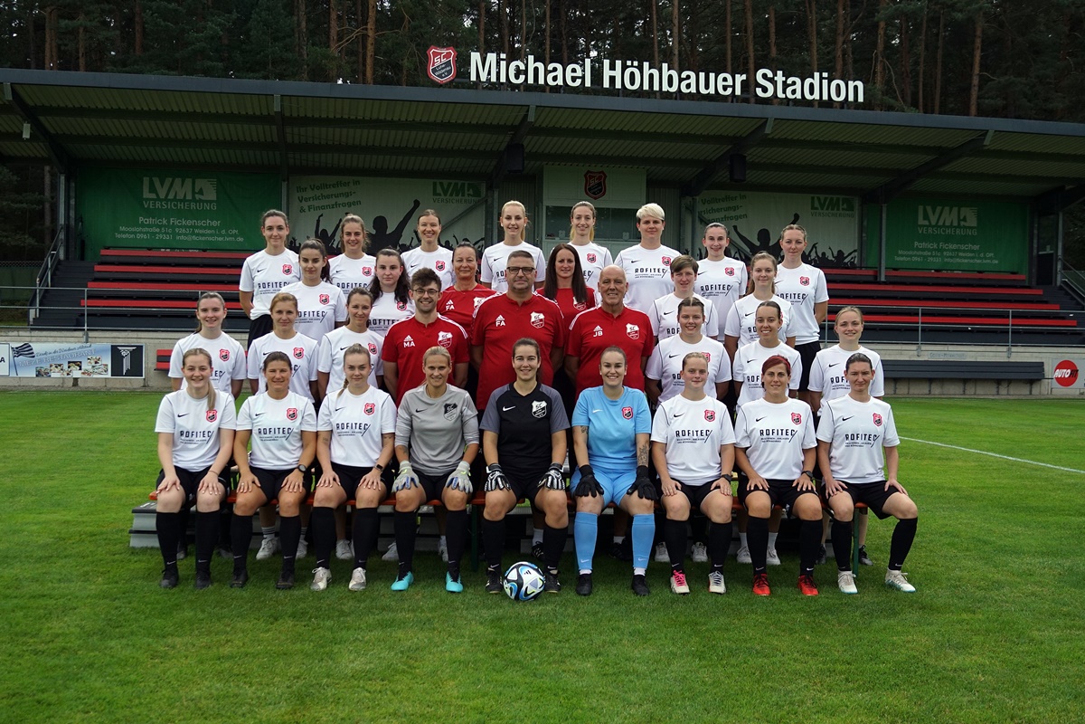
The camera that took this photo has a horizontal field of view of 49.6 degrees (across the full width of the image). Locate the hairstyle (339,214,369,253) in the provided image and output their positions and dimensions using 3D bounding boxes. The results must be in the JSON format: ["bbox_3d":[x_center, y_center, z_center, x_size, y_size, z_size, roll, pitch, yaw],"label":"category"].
[{"bbox_3d":[-1.306,-0.886,8.140,0.210,0.280,0.230,1,1,-6],"label":"hairstyle"}]

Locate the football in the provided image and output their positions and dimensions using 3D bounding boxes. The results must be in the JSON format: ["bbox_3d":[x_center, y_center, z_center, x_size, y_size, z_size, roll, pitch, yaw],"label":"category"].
[{"bbox_3d":[-0.100,1.174,6.320,0.220,0.220,0.220,1,1,0],"label":"football"}]

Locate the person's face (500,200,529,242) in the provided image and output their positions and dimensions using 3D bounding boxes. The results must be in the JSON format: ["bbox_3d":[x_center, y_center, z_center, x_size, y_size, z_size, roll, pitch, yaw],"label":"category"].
[{"bbox_3d":[-0.191,-0.952,7.880,0.180,0.250,0.200,1,2,-1],"label":"person's face"}]

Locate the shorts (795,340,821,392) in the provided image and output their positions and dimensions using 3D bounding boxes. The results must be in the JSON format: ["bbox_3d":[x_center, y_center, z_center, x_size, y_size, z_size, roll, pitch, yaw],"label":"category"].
[{"bbox_3d":[1.764,0.013,8.224,0.380,0.400,0.260,1,1,6],"label":"shorts"}]

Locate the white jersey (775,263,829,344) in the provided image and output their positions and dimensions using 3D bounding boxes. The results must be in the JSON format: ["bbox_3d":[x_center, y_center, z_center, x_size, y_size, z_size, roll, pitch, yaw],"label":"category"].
[{"bbox_3d":[1.759,-0.401,8.150,0.450,0.570,0.260,1,1,3],"label":"white jersey"}]

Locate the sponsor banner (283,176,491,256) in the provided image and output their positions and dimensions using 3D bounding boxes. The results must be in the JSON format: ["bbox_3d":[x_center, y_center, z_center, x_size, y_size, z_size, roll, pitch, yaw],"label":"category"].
[{"bbox_3d":[-4.565,-4.112,34.600,5.700,2.500,0.050,1,1,-10],"label":"sponsor banner"}]

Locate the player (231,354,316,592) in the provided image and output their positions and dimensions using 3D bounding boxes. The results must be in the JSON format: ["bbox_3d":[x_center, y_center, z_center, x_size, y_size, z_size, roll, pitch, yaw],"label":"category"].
[{"bbox_3d":[-1.560,0.589,6.840,0.500,1.310,0.720,1,1,-5],"label":"player"}]

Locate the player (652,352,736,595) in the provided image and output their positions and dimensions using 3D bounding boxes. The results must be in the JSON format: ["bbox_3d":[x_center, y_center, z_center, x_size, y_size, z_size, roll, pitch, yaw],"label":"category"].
[{"bbox_3d":[0.884,0.615,6.860,0.510,1.340,0.720,1,1,1],"label":"player"}]

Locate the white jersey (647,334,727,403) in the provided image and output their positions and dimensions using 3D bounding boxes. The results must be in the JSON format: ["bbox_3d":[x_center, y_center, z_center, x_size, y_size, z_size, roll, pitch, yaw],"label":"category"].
[{"bbox_3d":[0.945,0.126,7.626,0.560,0.610,0.280,1,1,2],"label":"white jersey"}]

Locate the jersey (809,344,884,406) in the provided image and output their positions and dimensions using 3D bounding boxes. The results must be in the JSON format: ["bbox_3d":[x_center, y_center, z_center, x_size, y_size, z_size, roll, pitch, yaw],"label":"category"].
[{"bbox_3d":[1.925,0.158,7.456,0.470,0.540,0.260,1,1,11],"label":"jersey"}]

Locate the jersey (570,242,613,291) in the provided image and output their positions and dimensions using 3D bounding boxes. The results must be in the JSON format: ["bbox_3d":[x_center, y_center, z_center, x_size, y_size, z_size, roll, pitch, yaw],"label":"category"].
[{"bbox_3d":[0.273,-0.557,8.106,0.460,0.550,0.260,1,1,10],"label":"jersey"}]

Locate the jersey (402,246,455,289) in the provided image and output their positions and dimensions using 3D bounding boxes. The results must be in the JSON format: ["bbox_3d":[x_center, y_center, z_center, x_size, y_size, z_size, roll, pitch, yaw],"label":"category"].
[{"bbox_3d":[-0.783,-0.520,8.106,0.460,0.550,0.260,1,1,-2],"label":"jersey"}]

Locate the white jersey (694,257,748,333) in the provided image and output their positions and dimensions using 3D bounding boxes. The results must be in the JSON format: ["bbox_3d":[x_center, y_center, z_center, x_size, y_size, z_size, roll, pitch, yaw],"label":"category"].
[{"bbox_3d":[1.213,-0.442,8.150,0.420,0.570,0.260,1,1,0],"label":"white jersey"}]

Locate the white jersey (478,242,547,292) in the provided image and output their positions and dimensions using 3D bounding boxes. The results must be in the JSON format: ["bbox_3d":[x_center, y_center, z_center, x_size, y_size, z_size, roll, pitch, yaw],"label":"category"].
[{"bbox_3d":[-0.207,-0.552,8.106,0.470,0.560,0.260,1,1,0],"label":"white jersey"}]

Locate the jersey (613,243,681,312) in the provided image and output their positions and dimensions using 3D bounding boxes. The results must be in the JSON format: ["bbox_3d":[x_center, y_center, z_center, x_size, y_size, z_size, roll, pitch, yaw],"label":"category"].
[{"bbox_3d":[0.753,-0.510,8.226,0.550,0.630,0.290,1,1,3],"label":"jersey"}]

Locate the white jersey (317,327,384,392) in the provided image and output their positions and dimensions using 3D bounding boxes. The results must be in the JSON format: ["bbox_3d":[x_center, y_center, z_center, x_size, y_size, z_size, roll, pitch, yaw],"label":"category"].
[{"bbox_3d":[-1.182,0.031,7.300,0.430,0.500,0.270,0,2,-22],"label":"white jersey"}]

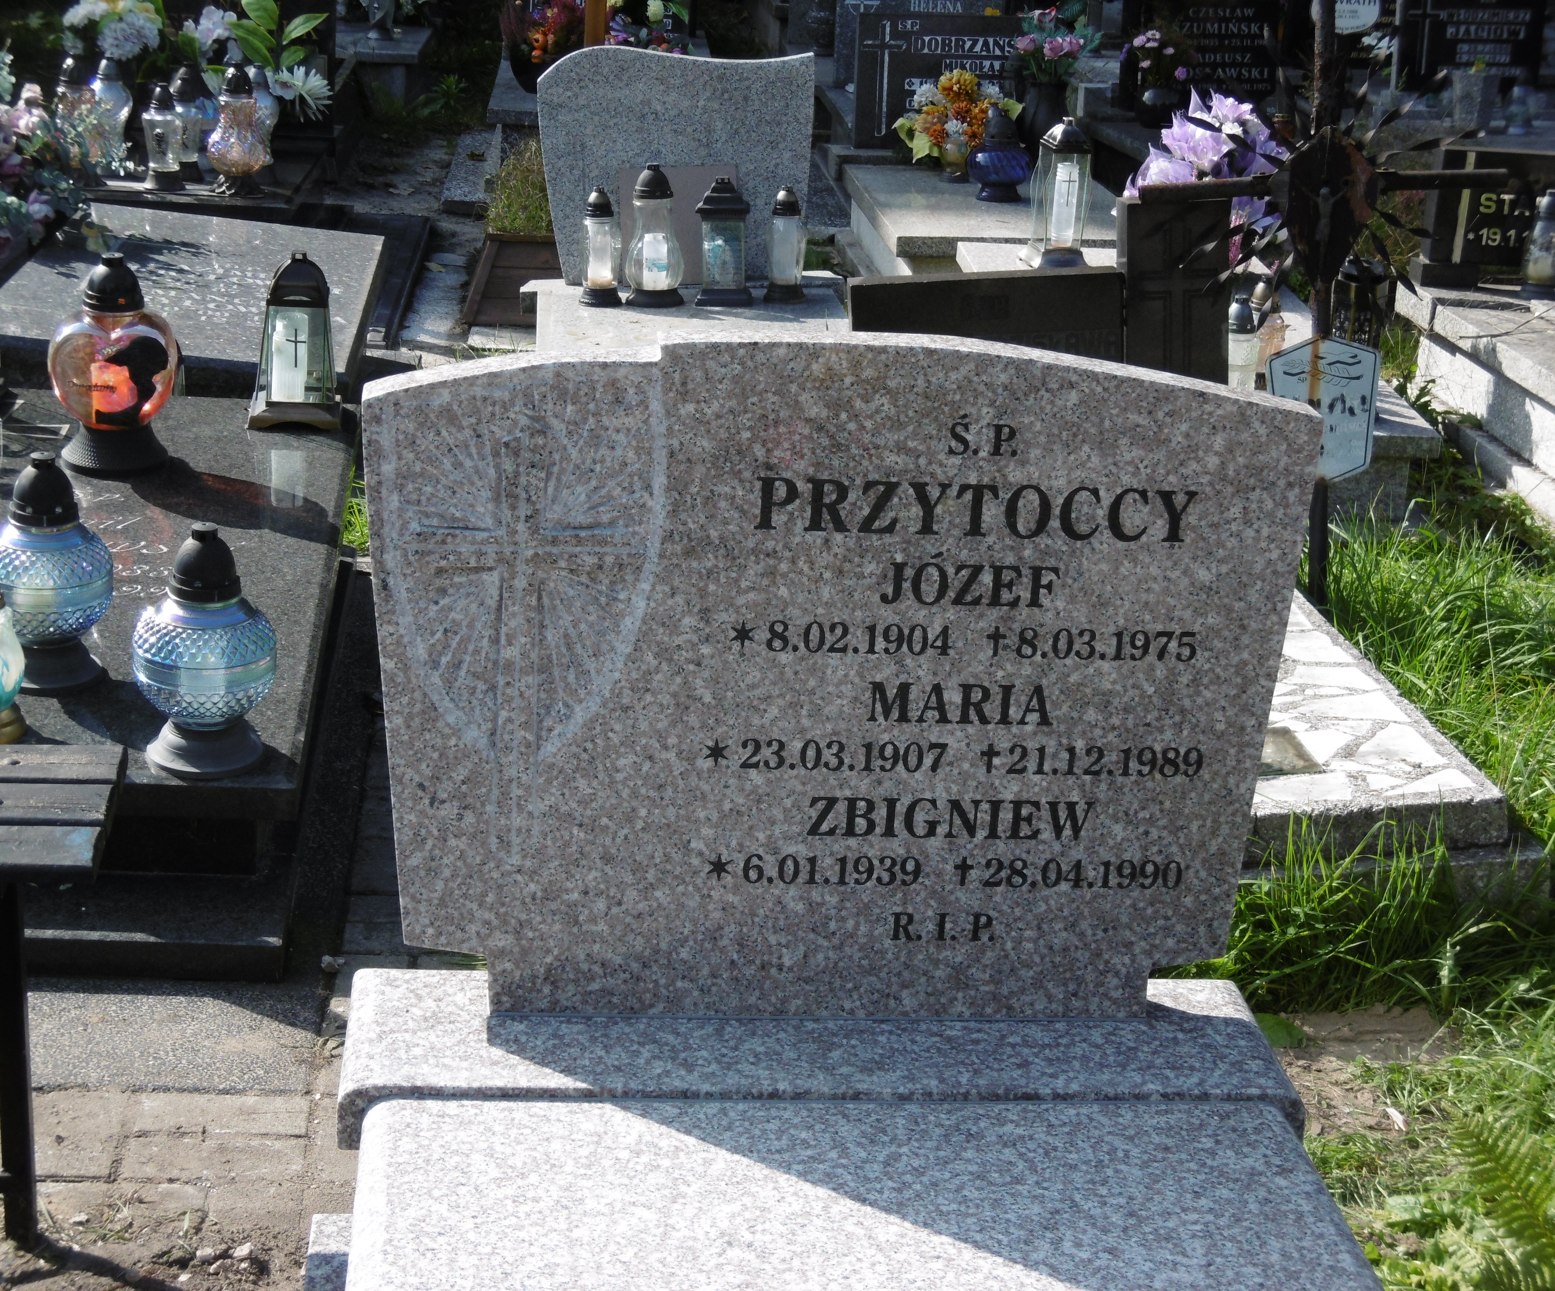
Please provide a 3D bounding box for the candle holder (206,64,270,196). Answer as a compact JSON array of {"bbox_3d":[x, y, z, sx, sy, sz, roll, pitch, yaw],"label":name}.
[{"bbox_3d":[-1.325,-1.268,7.200,0.151,0.310,0.151,0,18,-5],"label":"candle holder"}]

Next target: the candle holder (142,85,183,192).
[{"bbox_3d":[-1.510,-1.247,7.200,0.100,0.250,0.100,0,18,-5],"label":"candle holder"}]

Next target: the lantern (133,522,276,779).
[{"bbox_3d":[-0.717,-0.002,3.680,0.174,0.308,0.174,0,18,-5],"label":"lantern"}]

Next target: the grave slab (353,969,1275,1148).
[{"bbox_3d":[0.031,0.347,2.504,0.790,0.058,0.220,1,19,-5],"label":"grave slab"}]

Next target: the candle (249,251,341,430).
[{"bbox_3d":[-0.852,-0.542,5.150,0.141,0.294,0.141,-4,18,-18],"label":"candle"}]

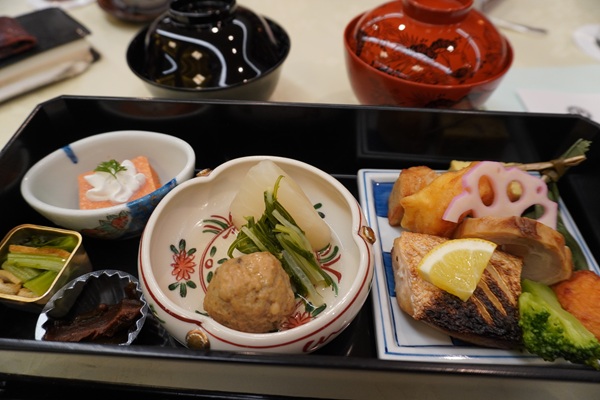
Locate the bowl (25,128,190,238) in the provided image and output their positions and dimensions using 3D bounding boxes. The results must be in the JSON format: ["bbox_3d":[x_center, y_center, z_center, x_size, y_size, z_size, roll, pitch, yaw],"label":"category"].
[{"bbox_3d":[-0.112,-0.005,0.253,0.097,0.043,0.070,-9,49,-9],"label":"bowl"}]

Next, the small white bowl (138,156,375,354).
[{"bbox_3d":[-0.021,0.032,0.218,0.118,0.049,0.118,1,48,-1],"label":"small white bowl"}]

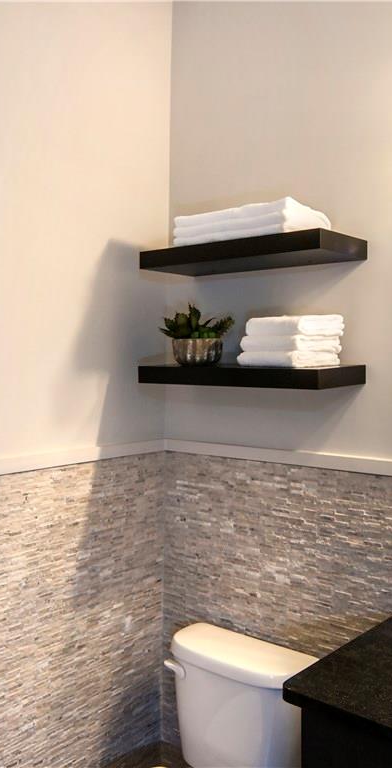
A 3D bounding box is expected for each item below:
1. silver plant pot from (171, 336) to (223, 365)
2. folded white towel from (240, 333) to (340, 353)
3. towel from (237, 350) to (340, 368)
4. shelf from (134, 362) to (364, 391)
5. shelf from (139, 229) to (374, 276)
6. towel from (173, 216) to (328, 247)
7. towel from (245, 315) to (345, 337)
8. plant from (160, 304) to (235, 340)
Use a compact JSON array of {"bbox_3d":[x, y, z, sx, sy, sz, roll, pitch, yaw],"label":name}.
[{"bbox_3d":[0.005,-0.096,1.962,0.152,0.087,0.152,0,2,0],"label":"silver plant pot"},{"bbox_3d":[0.258,-0.103,1.751,0.172,0.040,0.240,2,3,39],"label":"folded white towel"},{"bbox_3d":[0.254,-0.064,1.762,0.170,0.040,0.246,2,3,39],"label":"towel"},{"bbox_3d":[0.146,-0.023,1.858,0.603,0.049,0.263,2,3,39],"label":"shelf"},{"bbox_3d":[0.150,-0.366,1.864,0.603,0.049,0.263,2,3,39],"label":"shelf"},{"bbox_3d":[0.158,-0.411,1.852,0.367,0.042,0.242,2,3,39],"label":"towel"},{"bbox_3d":[0.269,-0.149,1.741,0.160,0.050,0.241,2,3,39],"label":"towel"},{"bbox_3d":[0.006,-0.181,1.960,0.204,0.107,0.185,2,3,39],"label":"plant"}]

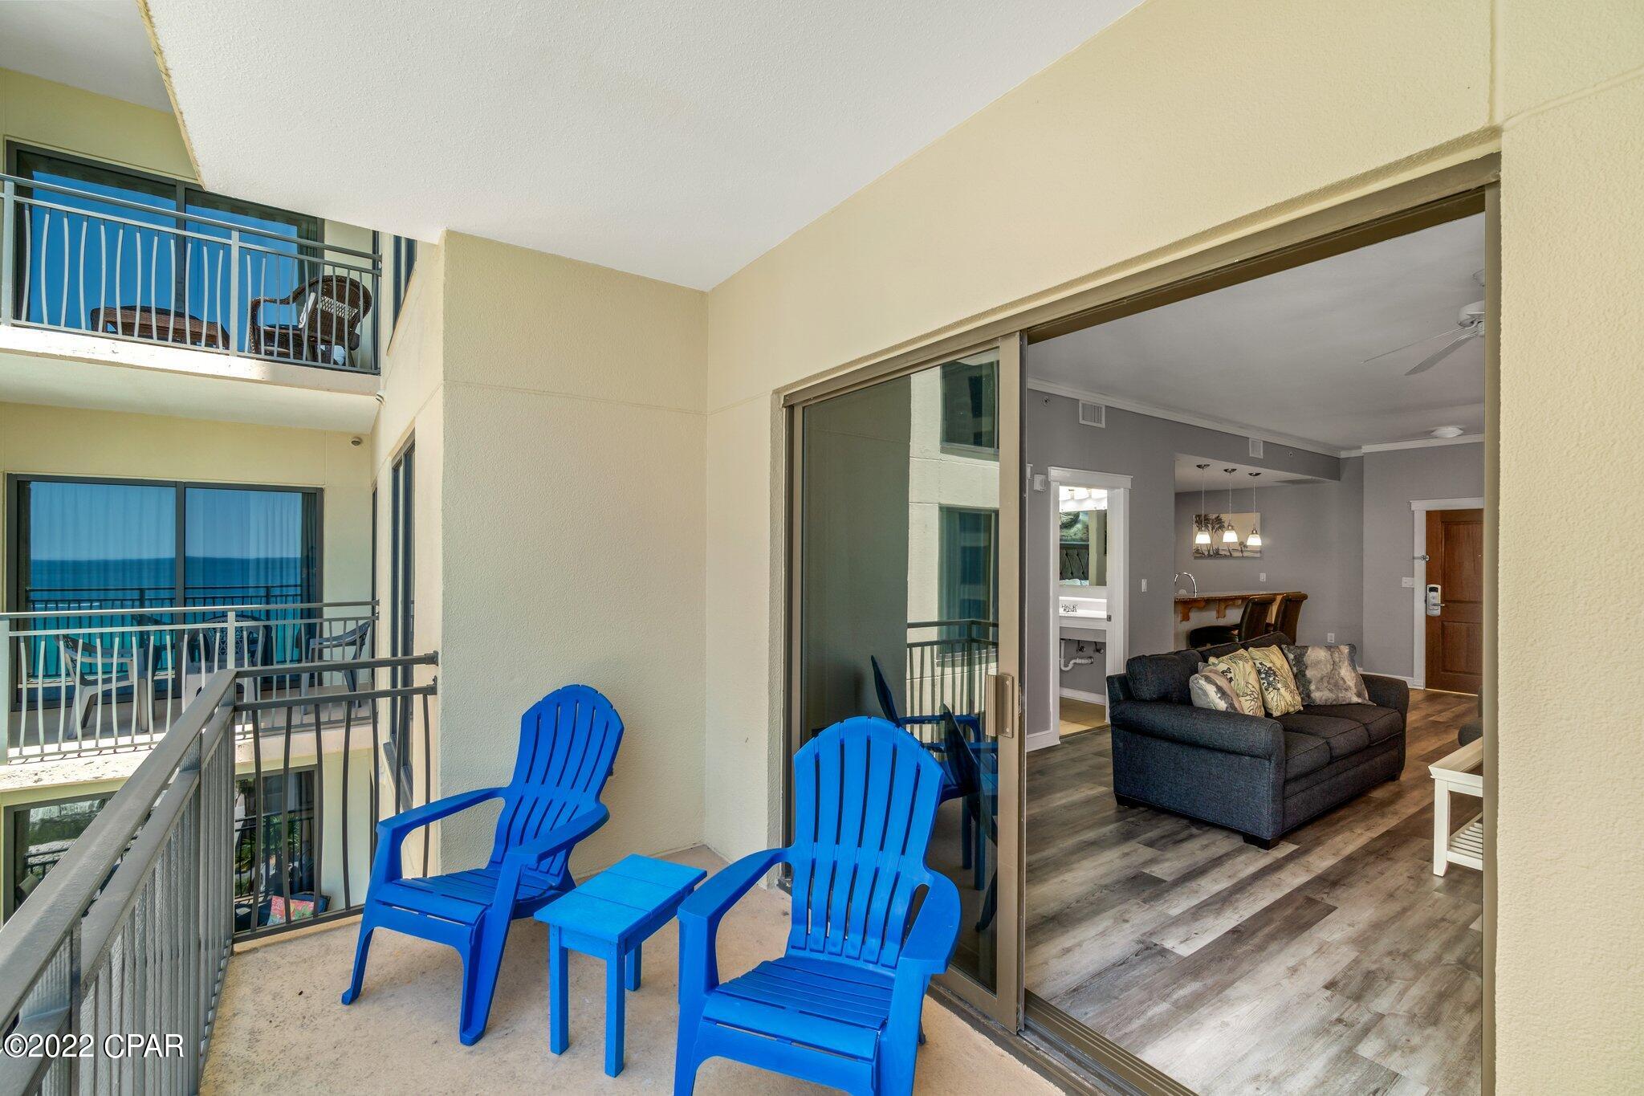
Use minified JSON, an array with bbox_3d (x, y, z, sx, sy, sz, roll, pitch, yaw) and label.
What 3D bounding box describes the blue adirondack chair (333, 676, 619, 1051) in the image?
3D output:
[{"bbox_3d":[-1.214,1.075,2.623,0.755,0.950,0.890,0,0,19],"label":"blue adirondack chair"}]

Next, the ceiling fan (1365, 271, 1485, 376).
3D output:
[{"bbox_3d":[3.176,-1.093,3.238,1.100,0.380,1.100,0,0,-36],"label":"ceiling fan"}]

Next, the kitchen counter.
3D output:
[{"bbox_3d":[4.379,0.644,7.542,2.850,0.280,0.430,0,0,-36],"label":"kitchen counter"}]

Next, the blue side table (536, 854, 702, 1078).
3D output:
[{"bbox_3d":[-0.639,1.334,2.229,0.317,0.434,0.452,0,0,24],"label":"blue side table"}]

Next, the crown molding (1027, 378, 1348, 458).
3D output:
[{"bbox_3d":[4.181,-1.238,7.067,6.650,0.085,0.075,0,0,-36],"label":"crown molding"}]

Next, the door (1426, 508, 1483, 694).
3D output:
[{"bbox_3d":[7.073,0.571,7.366,0.050,2.030,0.910,0,0,-36],"label":"door"}]

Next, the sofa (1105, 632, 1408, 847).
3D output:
[{"bbox_3d":[2.893,1.106,4.446,2.140,0.900,0.950,0,0,-36],"label":"sofa"}]

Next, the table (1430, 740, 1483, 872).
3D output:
[{"bbox_3d":[3.550,1.307,3.372,1.200,0.495,0.600,0,0,-36],"label":"table"}]

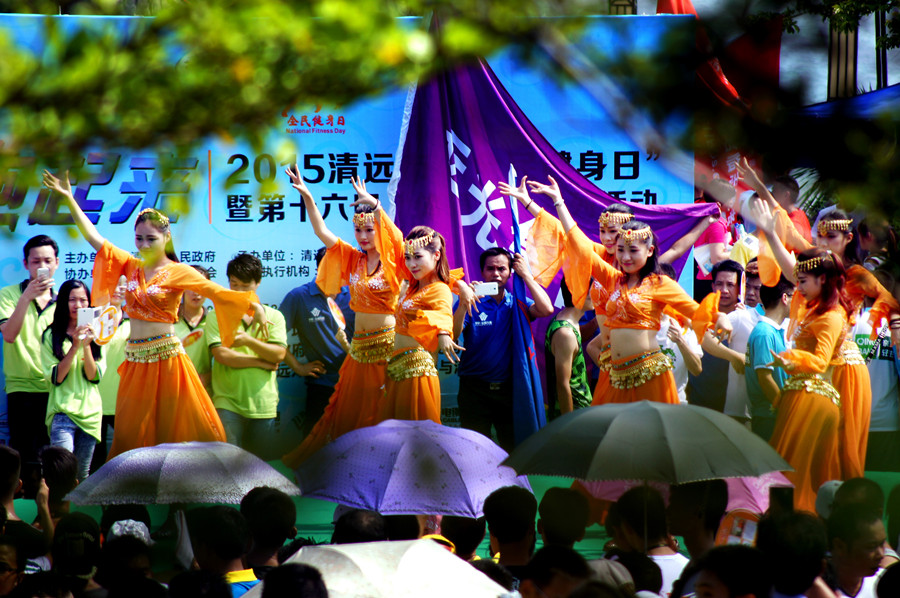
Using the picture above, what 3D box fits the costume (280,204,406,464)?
[{"bbox_3d":[-0.539,0.318,38.000,0.600,1.520,0.500,2,5,20],"label":"costume"}]

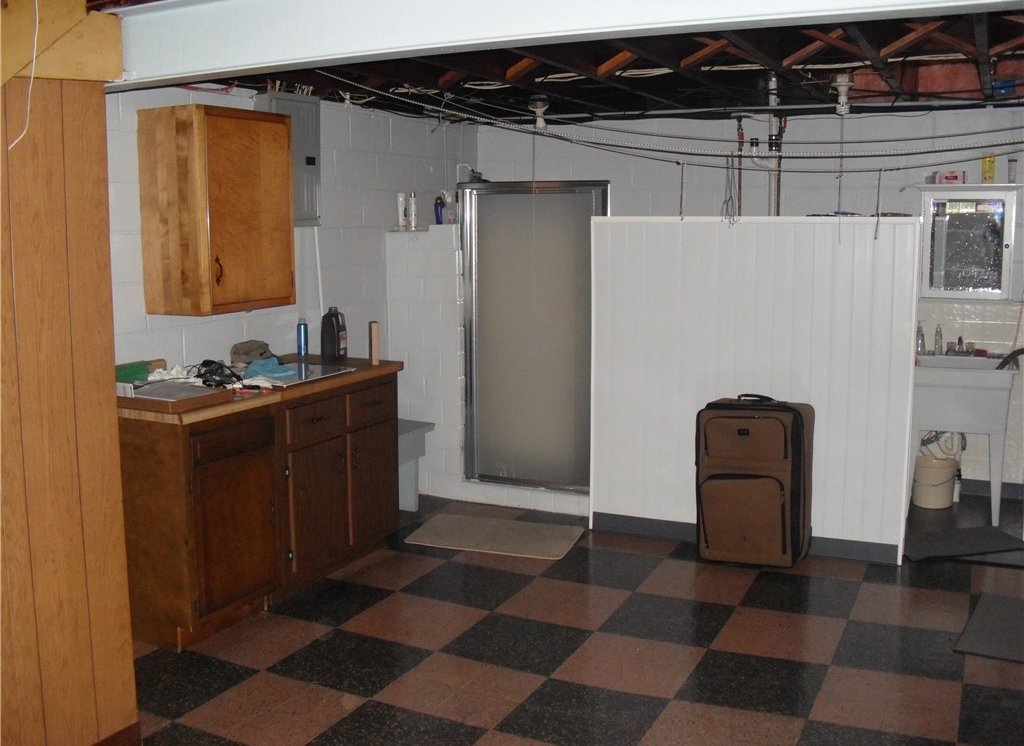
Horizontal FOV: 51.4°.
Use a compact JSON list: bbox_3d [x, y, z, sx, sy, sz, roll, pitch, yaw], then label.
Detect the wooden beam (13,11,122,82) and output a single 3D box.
[{"bbox_3d":[-1.196,-0.869,2.829,0.070,0.200,0.380,4,10,25],"label":"wooden beam"}]

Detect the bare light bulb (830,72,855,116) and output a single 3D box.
[{"bbox_3d":[1.472,-1.262,4.752,0.107,0.195,0.107,4,10,25],"label":"bare light bulb"}]

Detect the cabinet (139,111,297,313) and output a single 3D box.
[{"bbox_3d":[-1.258,-0.695,4.596,0.320,0.850,0.620,4,10,25],"label":"cabinet"}]

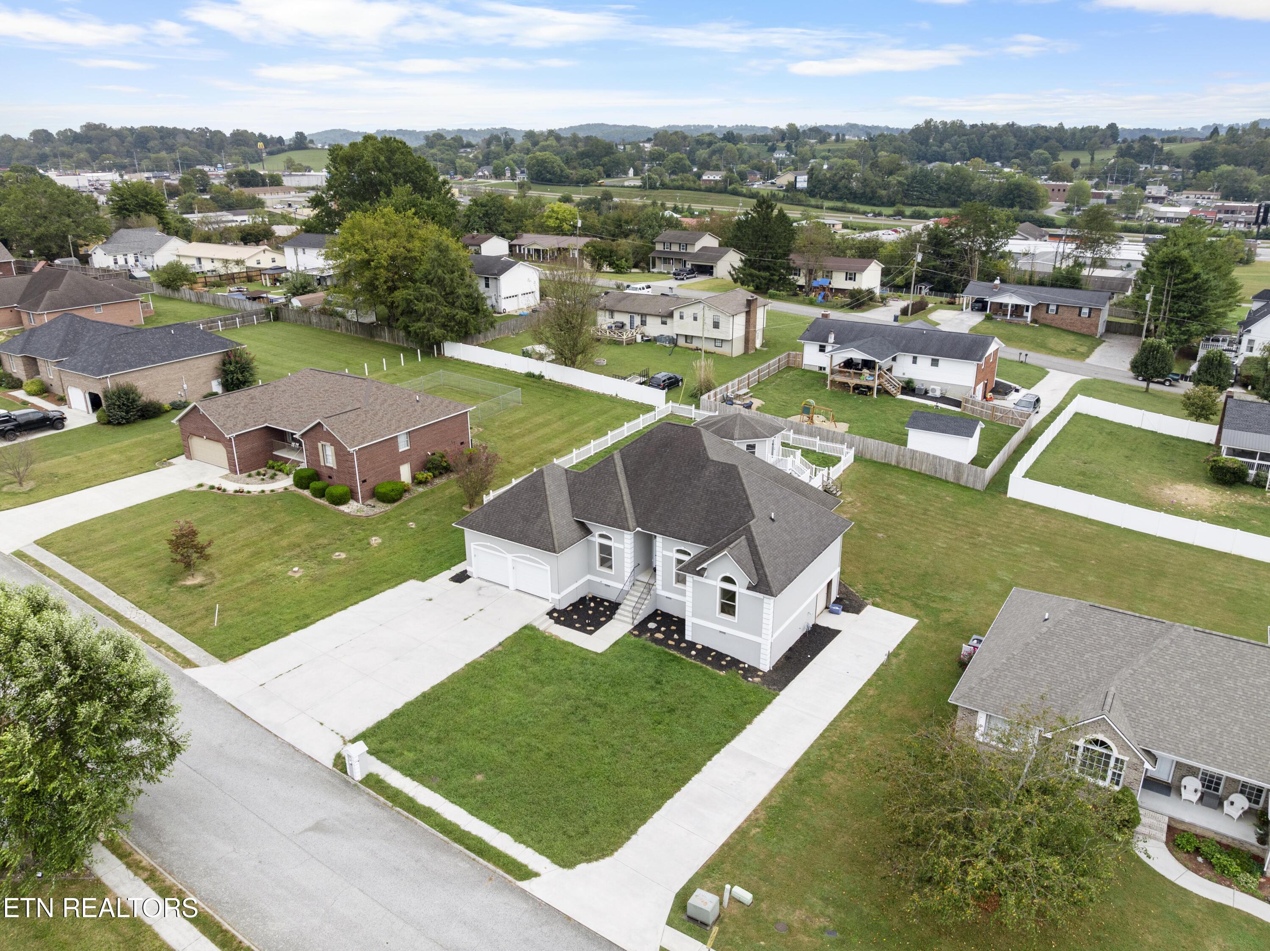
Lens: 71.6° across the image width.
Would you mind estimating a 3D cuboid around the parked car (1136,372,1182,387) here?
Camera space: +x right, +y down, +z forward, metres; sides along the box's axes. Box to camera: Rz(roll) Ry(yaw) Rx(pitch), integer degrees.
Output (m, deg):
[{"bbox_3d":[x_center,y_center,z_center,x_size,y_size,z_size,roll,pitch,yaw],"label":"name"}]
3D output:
[{"bbox_3d":[61.089,-11.569,102.380,1.780,1.680,4.850,-15,25,-35],"label":"parked car"}]

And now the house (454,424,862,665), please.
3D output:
[{"bbox_3d":[2.029,2.289,56.920,21.438,10.566,17.069,12,23,31],"label":"house"}]

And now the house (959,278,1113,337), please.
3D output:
[{"bbox_3d":[62.128,-26.296,137.137,20.900,6.200,10.200,16,26,37],"label":"house"}]

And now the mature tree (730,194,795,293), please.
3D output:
[{"bbox_3d":[21.962,-38.959,148.148,11.000,16.600,11.000,-1,20,0],"label":"mature tree"}]

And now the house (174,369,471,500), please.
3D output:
[{"bbox_3d":[-26.346,-4.798,75.511,19.300,7.000,16.500,12,24,31],"label":"house"}]

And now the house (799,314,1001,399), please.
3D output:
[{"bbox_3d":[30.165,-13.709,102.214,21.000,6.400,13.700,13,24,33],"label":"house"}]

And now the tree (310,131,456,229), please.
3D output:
[{"bbox_3d":[-44.795,-48.376,157.833,24.500,24.600,24.500,-1,20,0],"label":"tree"}]

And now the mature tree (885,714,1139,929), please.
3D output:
[{"bbox_3d":[13.191,11.749,30.908,8.400,7.700,8.400,-1,20,0],"label":"mature tree"}]

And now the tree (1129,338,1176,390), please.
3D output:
[{"bbox_3d":[56.307,-11.963,95.518,4.500,6.000,4.500,-1,20,0],"label":"tree"}]

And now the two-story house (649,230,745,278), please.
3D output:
[{"bbox_3d":[12.608,-44.640,175.671,16.000,7.830,11.600,13,24,33],"label":"two-story house"}]

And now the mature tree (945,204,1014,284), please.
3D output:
[{"bbox_3d":[65.401,-43.283,167.222,12.113,16.231,12.113,7,21,20],"label":"mature tree"}]

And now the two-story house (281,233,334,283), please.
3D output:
[{"bbox_3d":[-51.893,-37.027,149.449,12.500,7.400,9.400,12,23,31],"label":"two-story house"}]

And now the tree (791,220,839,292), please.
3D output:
[{"bbox_3d":[29.104,-35.535,144.404,7.400,12.170,7.400,3,21,11],"label":"tree"}]

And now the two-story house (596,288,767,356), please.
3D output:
[{"bbox_3d":[6.415,-21.477,118.523,21.900,6.800,11.600,12,24,30],"label":"two-story house"}]

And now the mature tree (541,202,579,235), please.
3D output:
[{"bbox_3d":[-16.786,-54.613,195.071,8.314,11.274,8.314,-2,20,-4],"label":"mature tree"}]

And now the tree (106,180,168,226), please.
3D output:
[{"bbox_3d":[-108.484,-56.324,192.394,11.801,15.227,11.801,-11,22,-27],"label":"tree"}]

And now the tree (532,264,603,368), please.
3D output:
[{"bbox_3d":[-8.185,-19.347,107.237,8.527,12.436,8.527,-2,20,-4],"label":"tree"}]

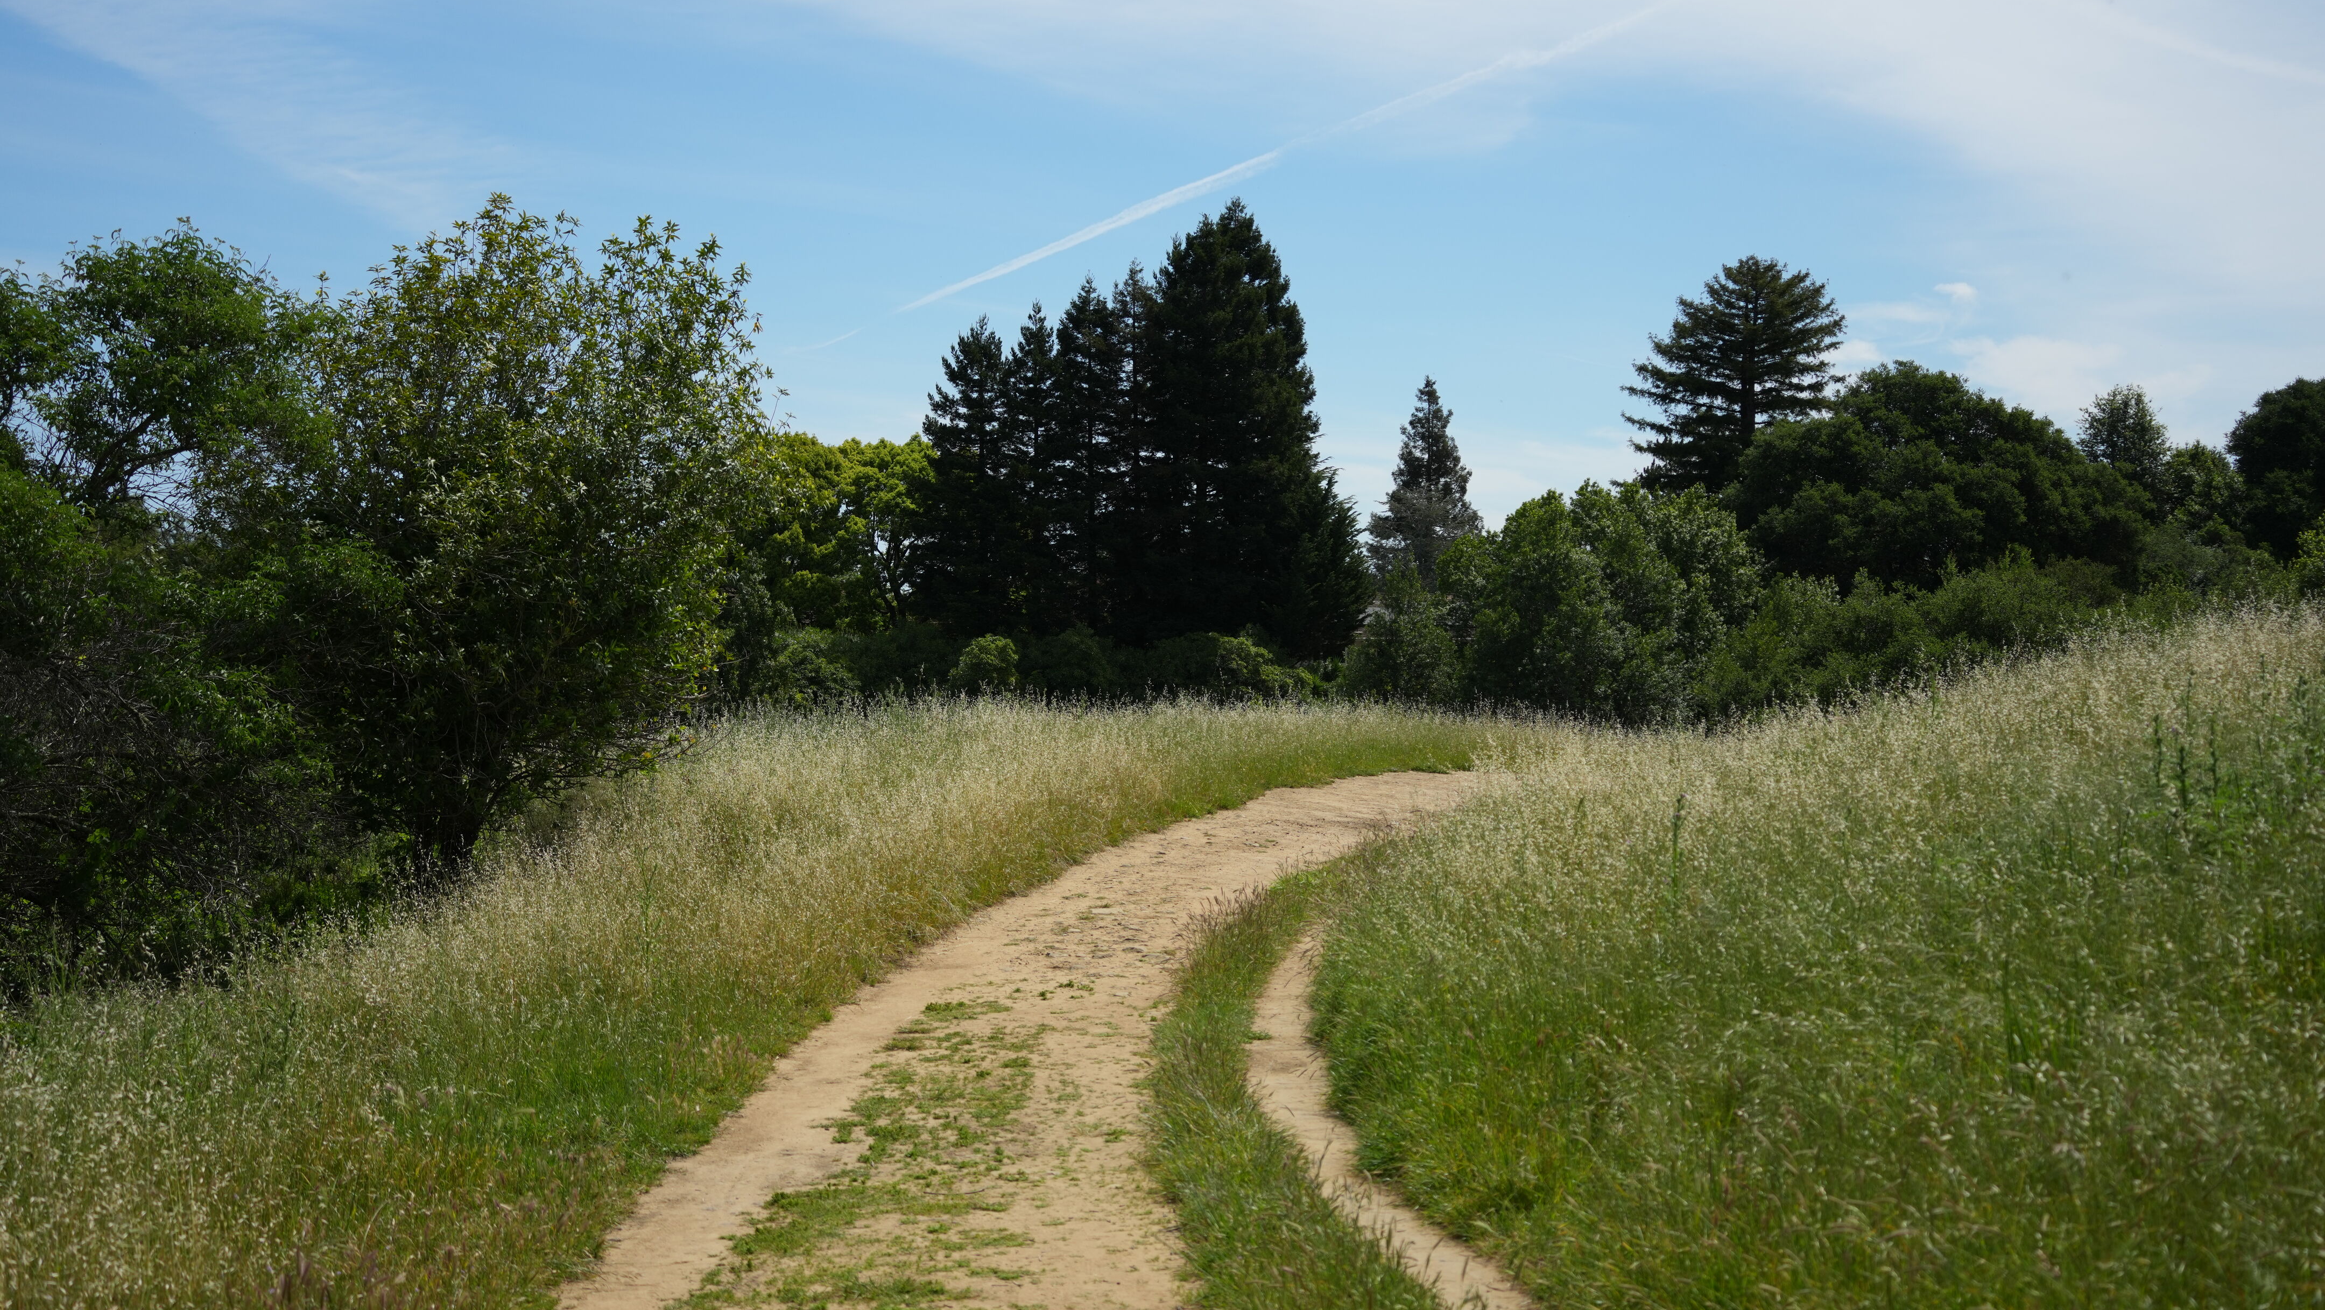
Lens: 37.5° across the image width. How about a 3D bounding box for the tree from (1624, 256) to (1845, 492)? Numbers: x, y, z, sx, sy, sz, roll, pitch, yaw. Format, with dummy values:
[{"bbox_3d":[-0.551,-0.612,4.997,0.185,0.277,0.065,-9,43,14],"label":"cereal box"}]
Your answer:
[{"bbox_3d":[21.910,-8.070,130.000,8.830,14.210,8.830,0,-1,0],"label":"tree"}]

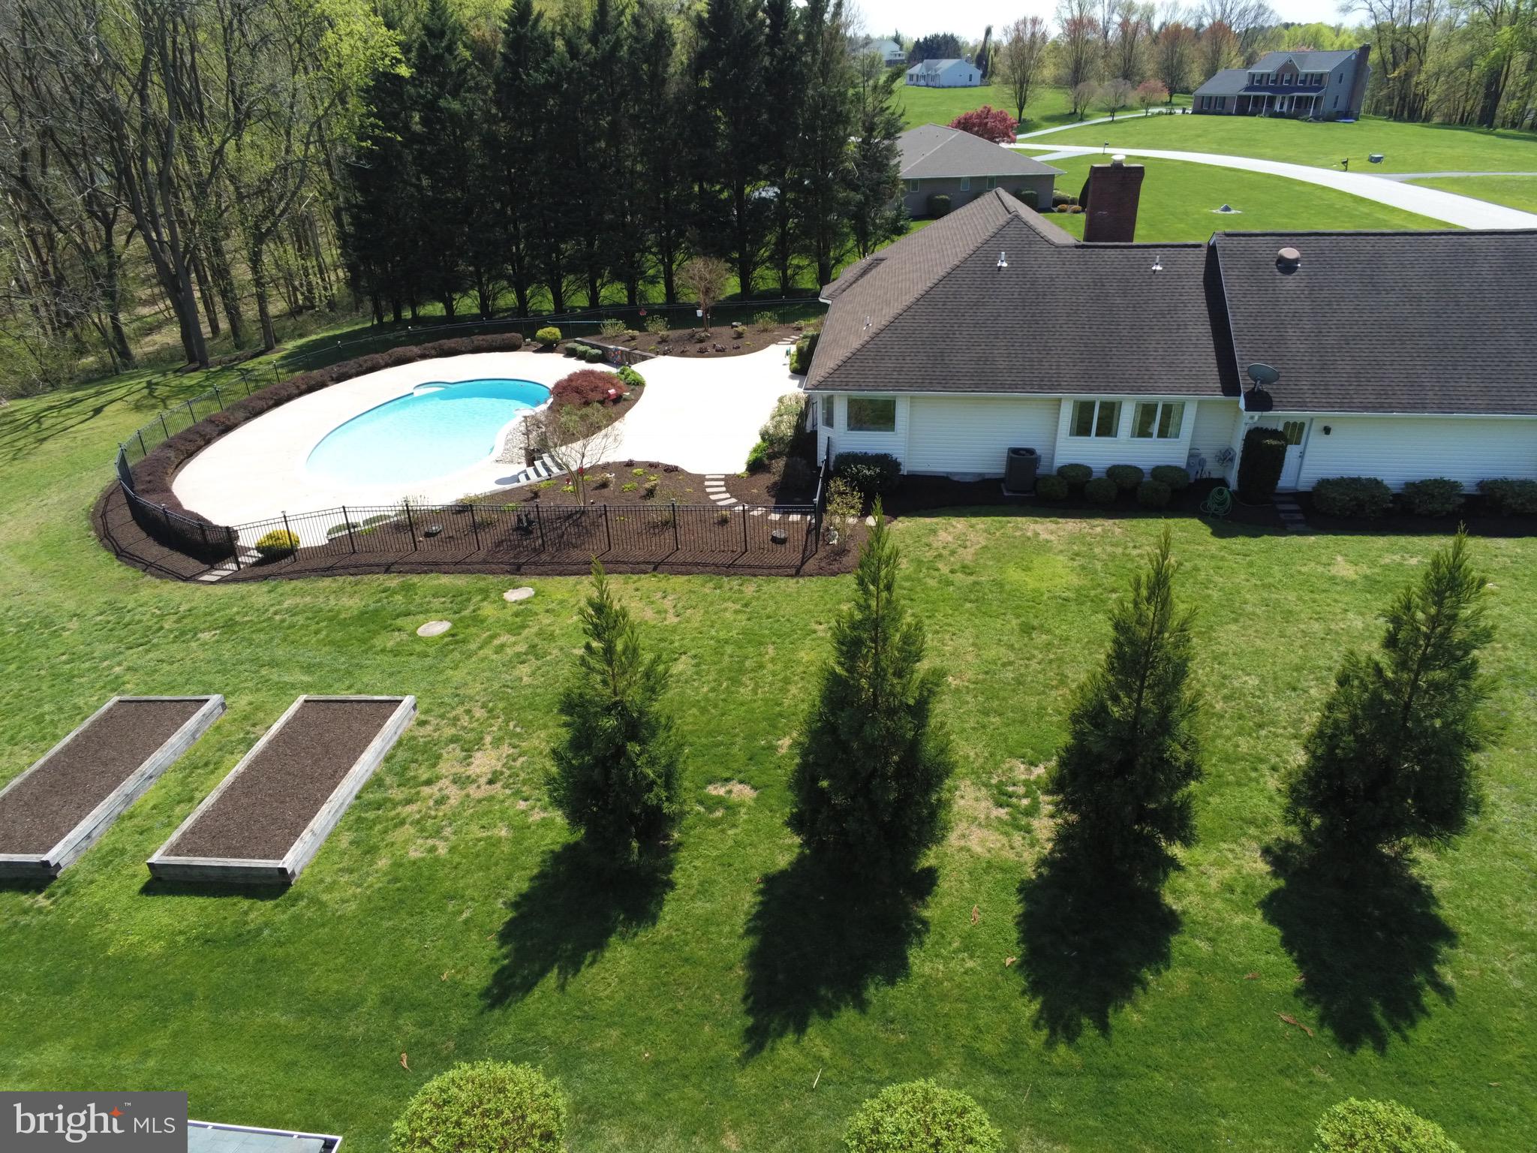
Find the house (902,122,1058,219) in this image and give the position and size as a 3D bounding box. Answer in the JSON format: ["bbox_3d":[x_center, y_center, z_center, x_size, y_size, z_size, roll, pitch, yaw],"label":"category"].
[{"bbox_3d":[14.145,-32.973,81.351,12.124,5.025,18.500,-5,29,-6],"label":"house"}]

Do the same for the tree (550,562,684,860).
[{"bbox_3d":[-2.412,2.034,16.028,2.200,4.961,2.200,-2,28,0],"label":"tree"}]

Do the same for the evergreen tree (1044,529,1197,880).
[{"bbox_3d":[5.462,1.740,15.163,2.400,5.369,2.400,-2,28,0],"label":"evergreen tree"}]

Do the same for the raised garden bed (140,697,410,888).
[{"bbox_3d":[-8.590,3.693,18.650,2.434,0.348,4.893,0,27,7],"label":"raised garden bed"}]

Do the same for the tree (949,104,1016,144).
[{"bbox_3d":[21.884,-45.455,104.311,7.070,4.950,7.070,-2,28,0],"label":"tree"}]

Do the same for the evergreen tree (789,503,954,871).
[{"bbox_3d":[1.603,1.593,15.453,2.700,5.814,2.700,-2,28,0],"label":"evergreen tree"}]

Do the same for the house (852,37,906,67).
[{"bbox_3d":[32.235,-152.591,298.000,13.000,8.000,9.500,13,32,26],"label":"house"}]

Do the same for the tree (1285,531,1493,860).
[{"bbox_3d":[9.285,1.732,14.809,2.650,5.269,2.650,-2,28,0],"label":"tree"}]

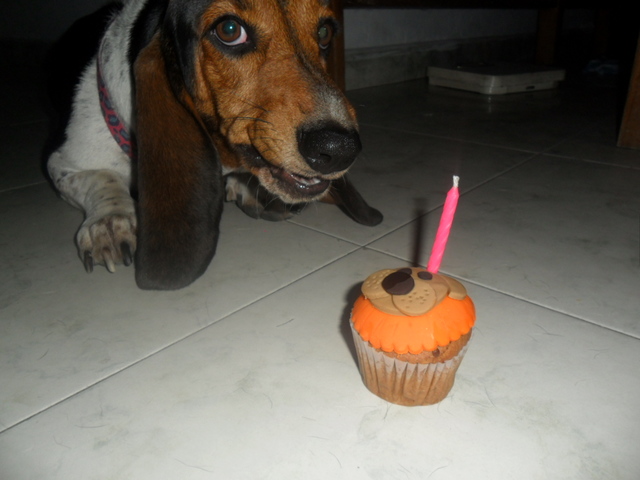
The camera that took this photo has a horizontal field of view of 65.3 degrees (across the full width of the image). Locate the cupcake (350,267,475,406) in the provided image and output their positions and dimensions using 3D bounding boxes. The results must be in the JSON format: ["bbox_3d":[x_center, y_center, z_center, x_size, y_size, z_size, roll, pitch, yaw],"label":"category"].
[{"bbox_3d":[0.051,0.053,0.283,0.069,0.057,0.069,-1,24,0],"label":"cupcake"}]

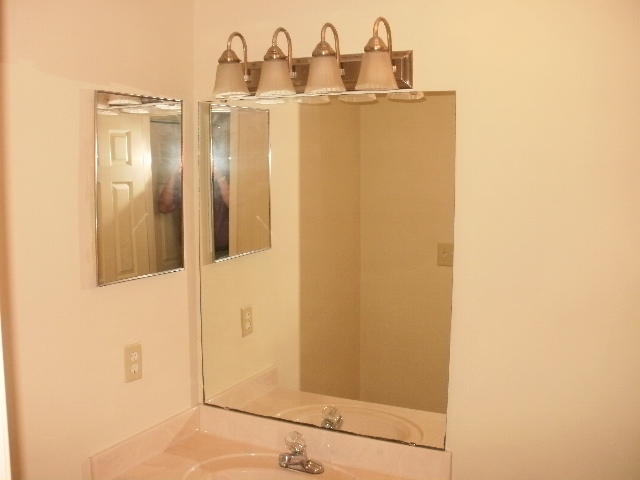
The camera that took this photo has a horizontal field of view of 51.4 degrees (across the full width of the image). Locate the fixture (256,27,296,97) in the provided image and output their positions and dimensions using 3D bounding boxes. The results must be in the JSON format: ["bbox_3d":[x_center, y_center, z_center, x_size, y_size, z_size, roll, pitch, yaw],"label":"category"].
[{"bbox_3d":[-0.125,-0.543,2.006,0.120,0.209,0.158,4,8,27],"label":"fixture"}]

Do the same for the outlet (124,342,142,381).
[{"bbox_3d":[-0.588,0.391,2.100,0.009,0.115,0.071,4,8,27],"label":"outlet"}]

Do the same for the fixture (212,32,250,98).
[{"bbox_3d":[-0.272,-0.553,2.082,0.120,0.209,0.158,4,8,27],"label":"fixture"}]

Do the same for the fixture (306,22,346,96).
[{"bbox_3d":[0.022,-0.533,1.931,0.120,0.209,0.158,4,8,27],"label":"fixture"}]

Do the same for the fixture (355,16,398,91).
[{"bbox_3d":[0.169,-0.524,1.855,0.120,0.209,0.158,4,8,27],"label":"fixture"}]

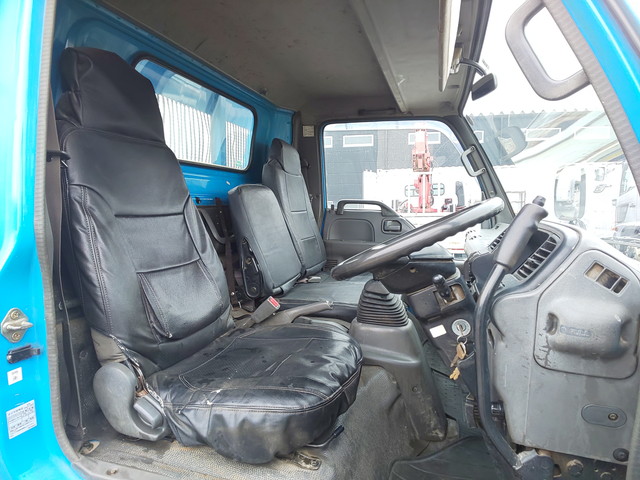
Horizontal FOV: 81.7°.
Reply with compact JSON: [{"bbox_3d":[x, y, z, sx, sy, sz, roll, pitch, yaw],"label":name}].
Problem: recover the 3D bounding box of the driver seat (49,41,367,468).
[{"bbox_3d":[-0.304,-0.038,1.026,0.790,1.010,0.520,2,6,20],"label":"driver seat"}]

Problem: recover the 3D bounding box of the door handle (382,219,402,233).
[{"bbox_3d":[0.390,-0.085,2.017,0.106,0.074,0.035,2,6,20],"label":"door handle"}]

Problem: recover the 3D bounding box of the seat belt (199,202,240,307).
[{"bbox_3d":[-0.445,0.050,1.647,0.090,0.470,0.150,2,6,20],"label":"seat belt"}]

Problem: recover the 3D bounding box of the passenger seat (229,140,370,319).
[{"bbox_3d":[0.034,-0.095,1.635,0.610,0.760,0.740,2,6,20],"label":"passenger seat"}]

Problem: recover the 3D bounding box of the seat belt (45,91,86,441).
[{"bbox_3d":[-0.529,0.053,0.780,0.080,0.710,0.070,2,6,20],"label":"seat belt"}]

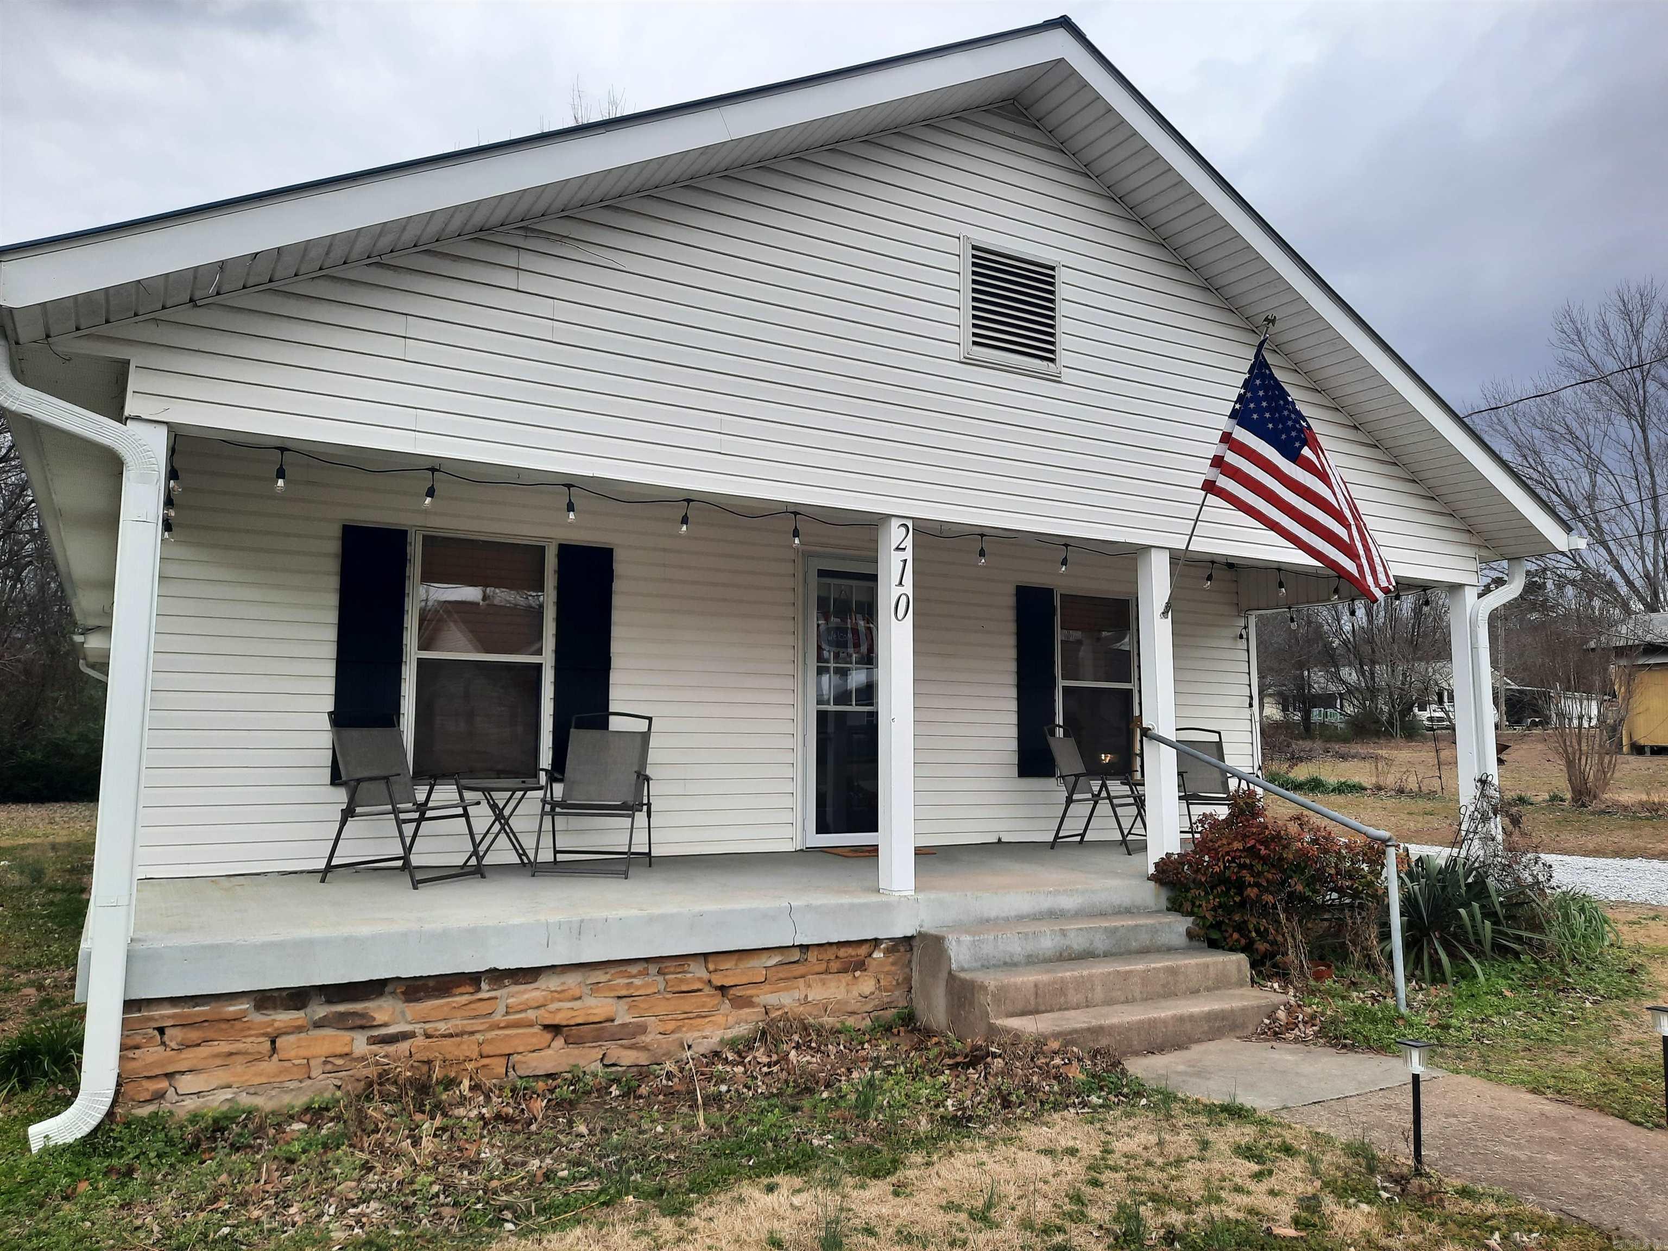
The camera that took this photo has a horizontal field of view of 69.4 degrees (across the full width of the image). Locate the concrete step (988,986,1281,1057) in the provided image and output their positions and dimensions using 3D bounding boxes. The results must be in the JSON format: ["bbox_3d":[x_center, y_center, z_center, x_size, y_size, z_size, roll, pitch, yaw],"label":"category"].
[{"bbox_3d":[1.478,1.886,5.659,1.630,0.165,0.281,4,-7,-30],"label":"concrete step"}]

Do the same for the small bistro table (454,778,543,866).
[{"bbox_3d":[-1.932,1.167,6.953,0.500,0.490,0.480,4,-7,-30],"label":"small bistro table"}]

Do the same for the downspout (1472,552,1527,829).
[{"bbox_3d":[4.948,0.792,8.825,0.670,2.630,0.110,4,-7,-30],"label":"downspout"}]

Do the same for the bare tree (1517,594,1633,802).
[{"bbox_3d":[12.607,1.264,20.500,1.900,3.500,1.900,4,-7,-30],"label":"bare tree"}]

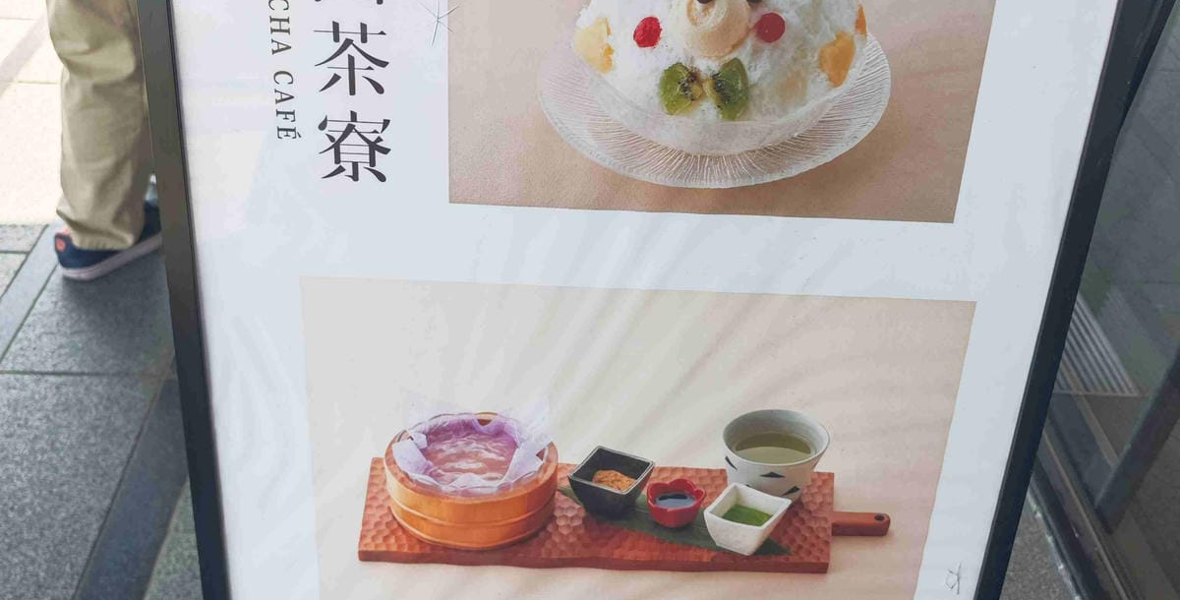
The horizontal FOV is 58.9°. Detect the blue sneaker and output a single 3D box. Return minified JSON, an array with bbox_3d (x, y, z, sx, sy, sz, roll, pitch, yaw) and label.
[{"bbox_3d":[-0.786,-0.146,1.810,0.100,0.102,0.280,27,45,26],"label":"blue sneaker"}]

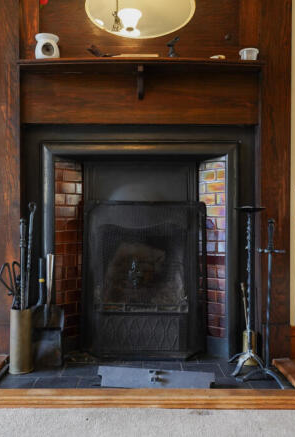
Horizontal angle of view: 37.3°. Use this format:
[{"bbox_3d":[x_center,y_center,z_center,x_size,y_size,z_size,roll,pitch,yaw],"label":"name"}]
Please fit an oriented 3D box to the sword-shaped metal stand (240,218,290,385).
[{"bbox_3d":[0.405,0.289,1.555,0.160,0.580,0.140,0,1,0],"label":"sword-shaped metal stand"}]

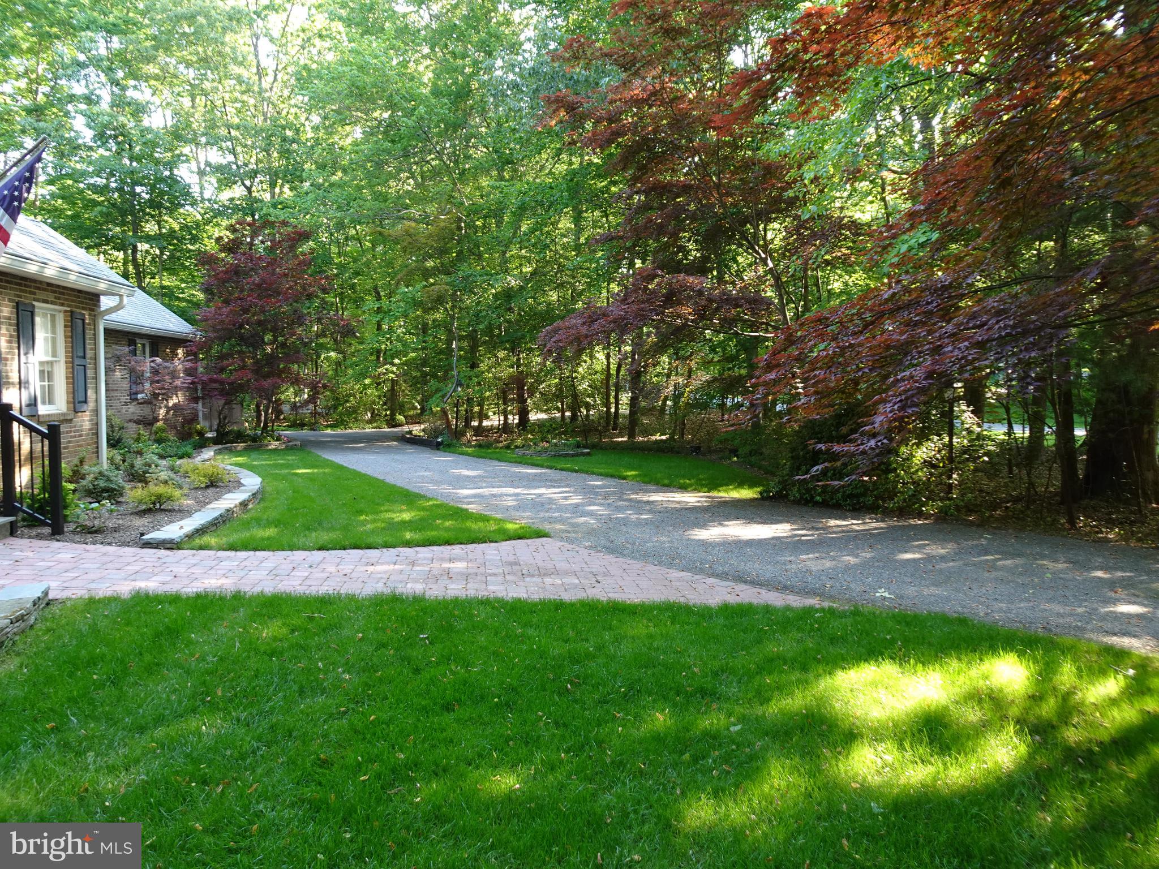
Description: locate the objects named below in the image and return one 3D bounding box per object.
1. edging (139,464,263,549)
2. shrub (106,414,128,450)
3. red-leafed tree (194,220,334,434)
[{"bbox_3d":[-4.020,0.713,9.134,0.800,0.200,6.500,-1,3,-20],"label":"edging"},{"bbox_3d":[-8.704,-0.061,15.020,0.570,0.690,0.570,0,3,-7],"label":"shrub"},{"bbox_3d":[-7.382,-2.475,18.691,3.200,5.060,3.300,0,3,-7],"label":"red-leafed tree"}]

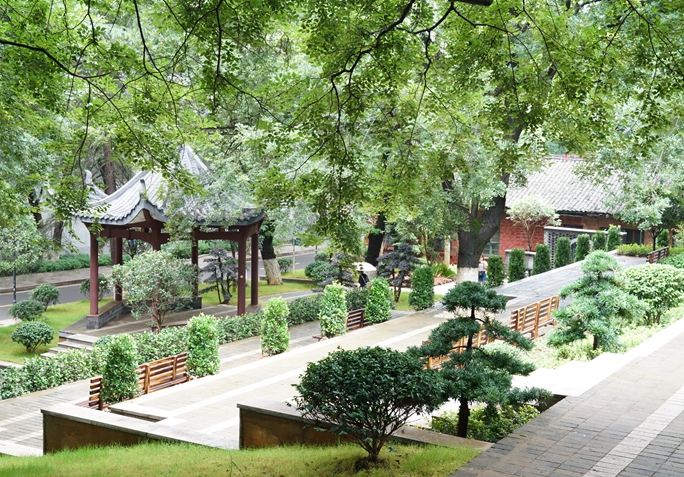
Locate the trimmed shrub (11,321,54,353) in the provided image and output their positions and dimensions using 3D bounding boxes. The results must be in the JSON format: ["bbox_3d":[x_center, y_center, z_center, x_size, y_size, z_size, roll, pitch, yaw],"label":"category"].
[{"bbox_3d":[-10.224,3.268,29.543,1.387,1.089,1.350,0,5,0],"label":"trimmed shrub"}]

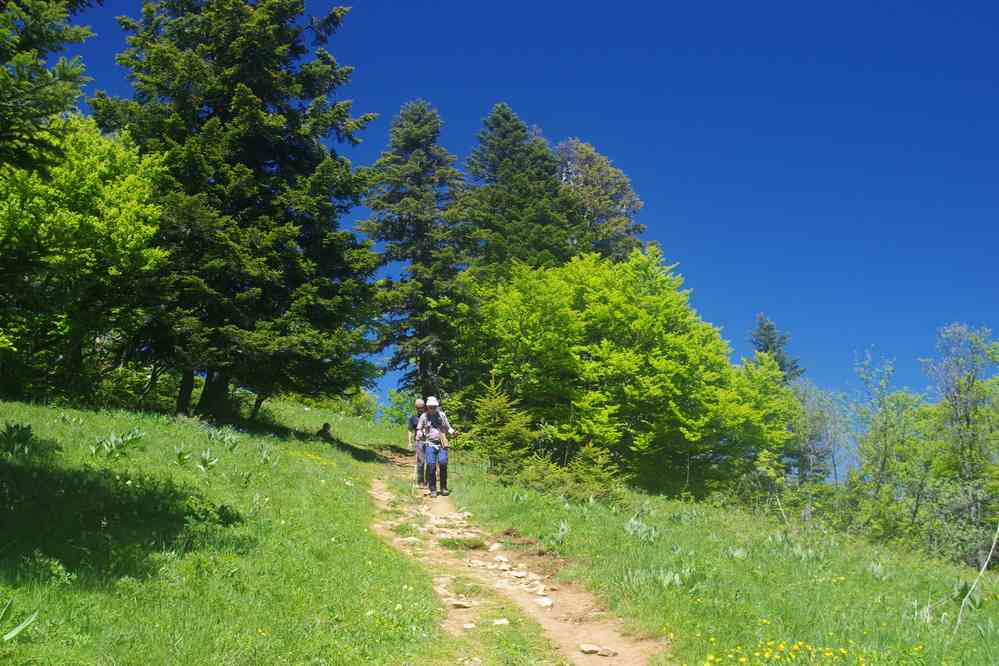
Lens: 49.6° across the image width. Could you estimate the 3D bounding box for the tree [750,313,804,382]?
[{"bbox_3d":[16.954,4.179,66.000,5.200,10.980,5.200,0,-8,0],"label":"tree"}]

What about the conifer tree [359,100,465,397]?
[{"bbox_3d":[-2.994,-2.335,40.000,4.100,12.993,4.100,0,-8,0],"label":"conifer tree"}]

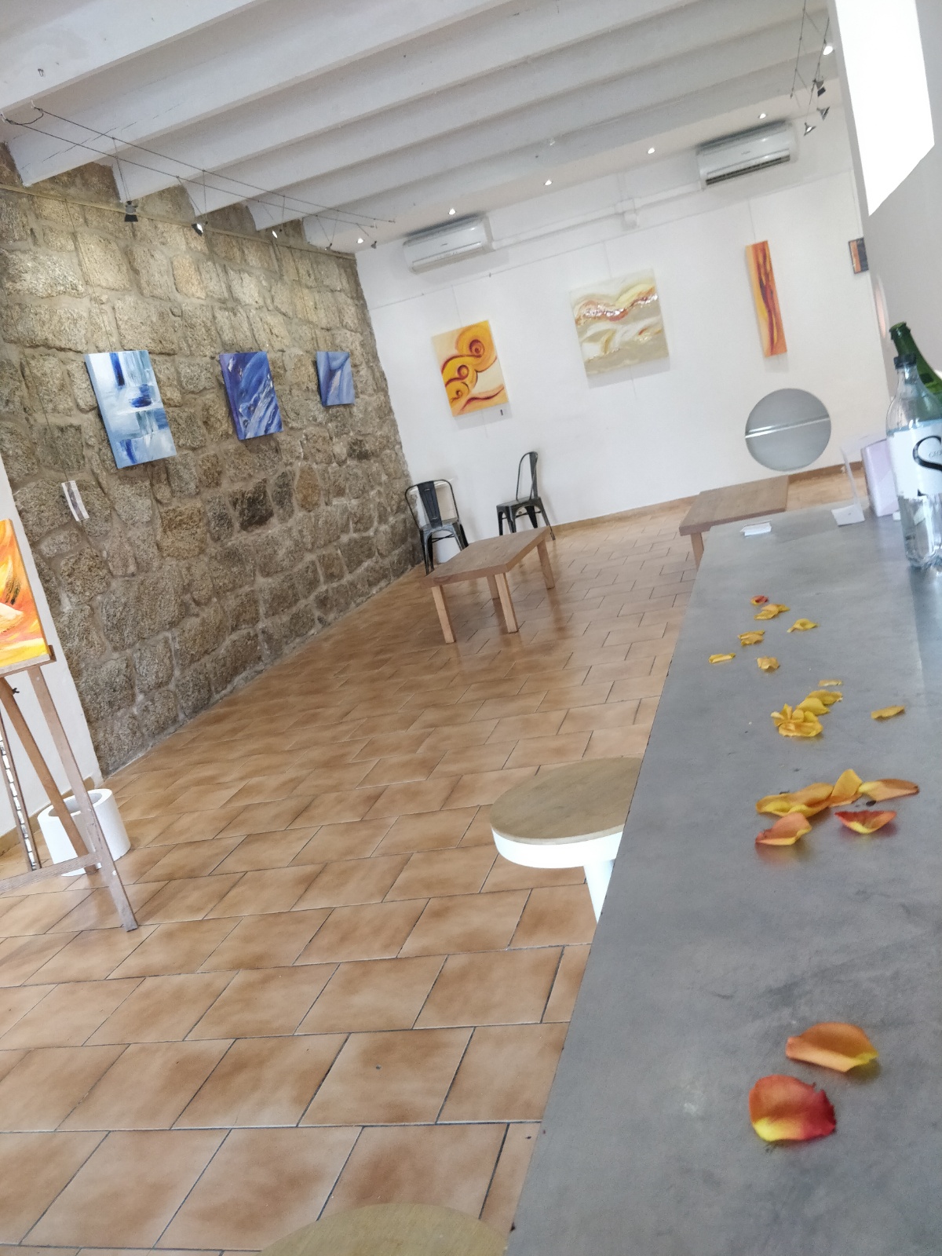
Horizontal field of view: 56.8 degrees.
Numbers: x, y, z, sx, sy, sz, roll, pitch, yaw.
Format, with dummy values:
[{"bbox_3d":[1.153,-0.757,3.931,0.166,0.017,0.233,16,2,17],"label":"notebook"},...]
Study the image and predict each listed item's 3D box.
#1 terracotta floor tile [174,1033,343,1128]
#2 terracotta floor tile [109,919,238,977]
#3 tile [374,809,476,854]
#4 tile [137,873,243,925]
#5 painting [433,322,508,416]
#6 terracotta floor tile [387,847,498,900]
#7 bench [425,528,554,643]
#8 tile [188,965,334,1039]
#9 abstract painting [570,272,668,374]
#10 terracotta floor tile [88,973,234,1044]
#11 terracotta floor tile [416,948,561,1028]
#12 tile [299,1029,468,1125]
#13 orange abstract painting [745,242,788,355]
[{"bbox_3d":[-0.505,1.113,2.139,0.338,0.010,0.292,-10,14,18],"label":"terracotta floor tile"},{"bbox_3d":[-0.961,1.054,2.857,0.330,0.010,0.310,-10,14,17],"label":"terracotta floor tile"},{"bbox_3d":[-0.160,0.756,3.219,0.333,0.013,0.297,-11,14,17],"label":"tile"},{"bbox_3d":[-1.035,0.996,3.181,0.333,0.013,0.297,-11,14,17],"label":"tile"},{"bbox_3d":[0.001,-2.579,8.698,0.600,0.810,0.030,-10,14,17],"label":"painting"},{"bbox_3d":[-0.087,0.816,2.890,0.334,0.010,0.287,-10,14,19],"label":"terracotta floor tile"},{"bbox_3d":[0.171,-0.316,6.177,0.610,0.450,1.180,-10,14,17],"label":"bench"},{"bbox_3d":[-0.579,1.056,2.456,0.333,0.013,0.297,-11,14,17],"label":"tile"},{"bbox_3d":[1.401,-2.859,8.206,0.790,0.790,0.035,-11,14,17],"label":"abstract painting"},{"bbox_3d":[-0.899,1.116,2.553,0.330,0.010,0.310,-10,14,17],"label":"terracotta floor tile"},{"bbox_3d":[0.054,0.938,2.263,0.333,0.013,0.297,-11,14,17],"label":"terracotta floor tile"},{"bbox_3d":[-0.189,1.056,2.047,0.333,0.013,0.297,-11,14,17],"label":"tile"},{"bbox_3d":[2.707,-2.999,7.966,0.195,1.000,0.030,-10,14,17],"label":"orange abstract painting"}]

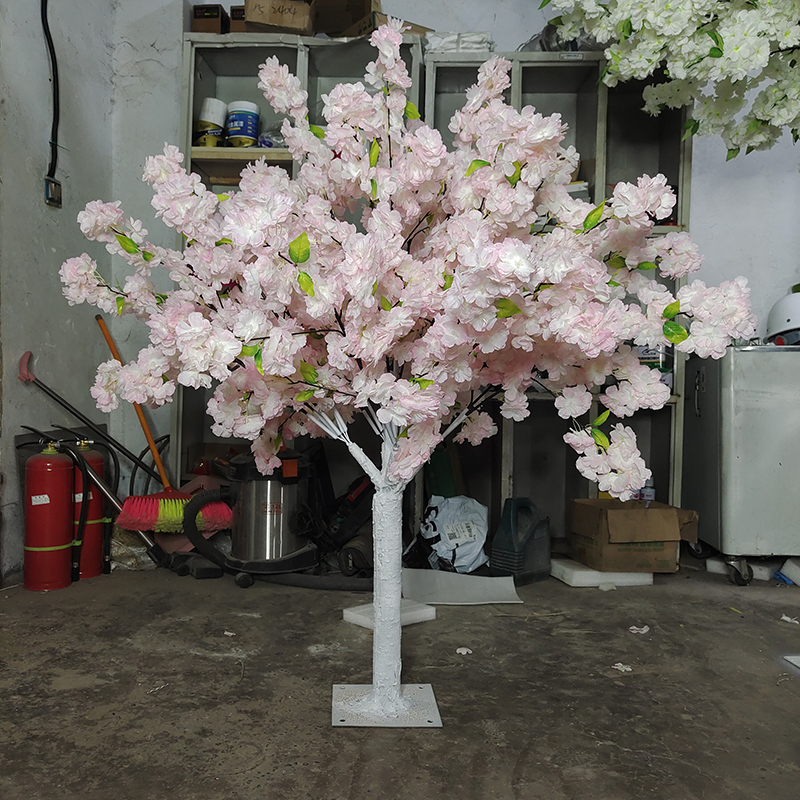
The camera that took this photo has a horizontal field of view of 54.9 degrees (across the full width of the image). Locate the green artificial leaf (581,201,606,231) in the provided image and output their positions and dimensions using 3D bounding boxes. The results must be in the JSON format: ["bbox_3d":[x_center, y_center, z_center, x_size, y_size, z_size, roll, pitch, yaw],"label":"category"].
[{"bbox_3d":[0.361,-0.343,1.430,0.032,0.070,0.015,37,12,14],"label":"green artificial leaf"}]

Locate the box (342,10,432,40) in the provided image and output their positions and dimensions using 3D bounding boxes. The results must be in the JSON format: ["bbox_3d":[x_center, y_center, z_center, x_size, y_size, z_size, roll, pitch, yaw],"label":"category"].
[{"bbox_3d":[-0.059,-1.411,3.066,0.300,0.066,0.280,0,1,-37],"label":"box"}]

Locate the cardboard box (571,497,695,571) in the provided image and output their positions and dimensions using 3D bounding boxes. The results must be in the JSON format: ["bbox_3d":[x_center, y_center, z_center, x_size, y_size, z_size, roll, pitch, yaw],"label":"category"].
[{"bbox_3d":[0.874,0.505,2.918,0.335,0.225,0.235,0,3,-7],"label":"cardboard box"}]

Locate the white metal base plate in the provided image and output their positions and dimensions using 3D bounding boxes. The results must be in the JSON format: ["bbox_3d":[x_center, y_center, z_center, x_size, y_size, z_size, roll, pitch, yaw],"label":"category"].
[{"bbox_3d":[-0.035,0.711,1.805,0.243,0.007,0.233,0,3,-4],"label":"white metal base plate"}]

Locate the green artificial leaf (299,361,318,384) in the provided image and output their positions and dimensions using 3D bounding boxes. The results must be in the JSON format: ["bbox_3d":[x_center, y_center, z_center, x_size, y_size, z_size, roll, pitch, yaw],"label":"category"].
[{"bbox_3d":[-0.189,-0.057,1.600,0.040,0.064,0.015,-38,0,-14],"label":"green artificial leaf"}]

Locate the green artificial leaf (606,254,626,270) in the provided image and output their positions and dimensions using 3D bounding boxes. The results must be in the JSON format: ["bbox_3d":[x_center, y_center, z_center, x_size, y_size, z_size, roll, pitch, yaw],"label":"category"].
[{"bbox_3d":[0.473,-0.301,1.680,0.060,0.034,0.015,-13,-11,31],"label":"green artificial leaf"}]

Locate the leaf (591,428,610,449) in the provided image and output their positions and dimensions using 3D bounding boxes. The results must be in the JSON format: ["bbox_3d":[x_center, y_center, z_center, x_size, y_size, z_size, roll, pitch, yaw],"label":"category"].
[{"bbox_3d":[0.423,0.083,1.630,0.036,0.064,0.015,-43,11,-3],"label":"leaf"}]

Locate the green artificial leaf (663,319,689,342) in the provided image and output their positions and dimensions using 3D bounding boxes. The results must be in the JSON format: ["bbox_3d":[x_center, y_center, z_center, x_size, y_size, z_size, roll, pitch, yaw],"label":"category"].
[{"bbox_3d":[0.562,-0.140,1.570,0.066,0.044,0.015,39,3,-22],"label":"green artificial leaf"}]

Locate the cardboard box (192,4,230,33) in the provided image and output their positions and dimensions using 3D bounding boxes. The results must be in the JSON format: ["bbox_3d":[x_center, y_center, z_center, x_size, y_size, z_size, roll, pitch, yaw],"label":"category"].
[{"bbox_3d":[-0.746,-1.460,3.068,0.110,0.128,0.200,1,1,0],"label":"cardboard box"}]

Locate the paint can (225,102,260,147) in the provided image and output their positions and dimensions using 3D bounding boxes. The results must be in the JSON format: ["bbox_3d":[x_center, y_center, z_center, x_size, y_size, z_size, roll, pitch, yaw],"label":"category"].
[{"bbox_3d":[-0.616,-1.074,3.030,0.122,0.182,0.122,1,1,0],"label":"paint can"}]

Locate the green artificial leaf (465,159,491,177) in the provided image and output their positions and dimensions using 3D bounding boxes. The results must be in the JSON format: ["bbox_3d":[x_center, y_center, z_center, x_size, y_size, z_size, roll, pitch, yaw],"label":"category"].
[{"bbox_3d":[0.161,-0.482,1.600,0.053,0.037,0.035,1,1,0],"label":"green artificial leaf"}]

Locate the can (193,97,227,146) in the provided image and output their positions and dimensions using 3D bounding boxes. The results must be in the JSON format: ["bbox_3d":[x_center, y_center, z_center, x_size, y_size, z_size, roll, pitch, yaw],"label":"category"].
[{"bbox_3d":[-0.751,-1.082,3.030,0.120,0.190,0.120,6,1,0],"label":"can"}]

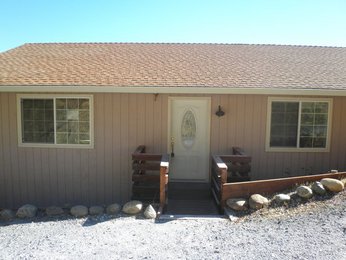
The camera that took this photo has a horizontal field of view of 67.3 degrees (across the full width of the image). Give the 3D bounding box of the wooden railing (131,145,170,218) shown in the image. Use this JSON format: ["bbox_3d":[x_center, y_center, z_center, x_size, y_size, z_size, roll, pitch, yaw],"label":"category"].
[{"bbox_3d":[-0.445,0.970,5.487,0.790,0.920,2.080,1,6,1],"label":"wooden railing"}]

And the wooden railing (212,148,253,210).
[{"bbox_3d":[1.210,0.981,5.460,0.840,0.900,2.100,1,6,1],"label":"wooden railing"}]

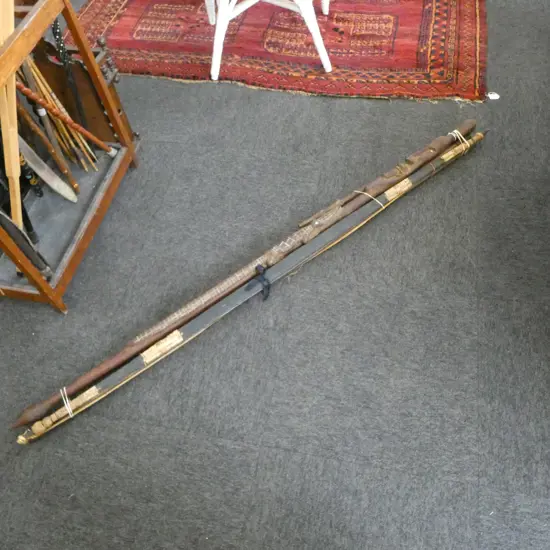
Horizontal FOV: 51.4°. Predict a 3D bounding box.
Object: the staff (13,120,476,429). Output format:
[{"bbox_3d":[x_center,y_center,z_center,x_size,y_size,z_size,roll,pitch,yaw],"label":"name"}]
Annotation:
[{"bbox_3d":[0.010,-0.070,1.678,1.680,0.050,0.056,-34,58,-18],"label":"staff"}]

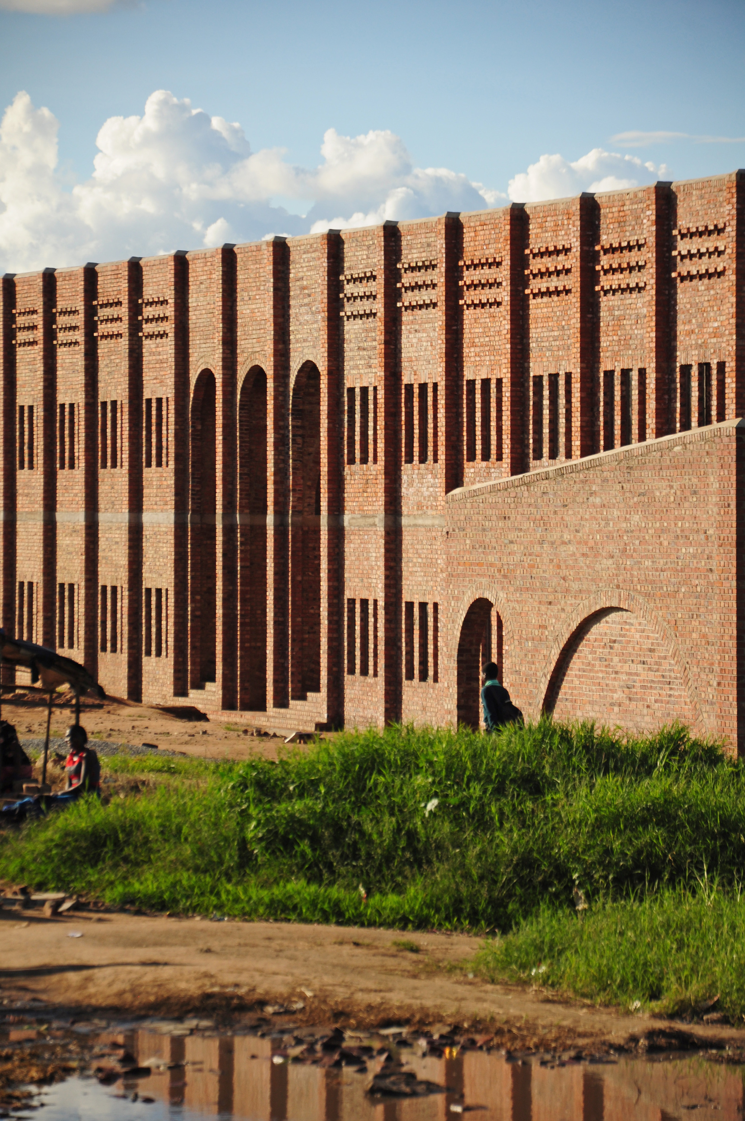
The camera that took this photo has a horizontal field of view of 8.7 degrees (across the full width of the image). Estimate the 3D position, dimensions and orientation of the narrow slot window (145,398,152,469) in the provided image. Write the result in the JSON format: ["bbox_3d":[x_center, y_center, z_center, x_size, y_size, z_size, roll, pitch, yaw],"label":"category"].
[{"bbox_3d":[-4.787,-2.768,106.037,0.150,1.504,0.430,0,1,-21],"label":"narrow slot window"}]

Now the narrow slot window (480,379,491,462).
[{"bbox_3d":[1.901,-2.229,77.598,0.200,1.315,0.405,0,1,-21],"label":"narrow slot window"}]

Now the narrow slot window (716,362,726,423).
[{"bbox_3d":[5.622,-2.413,77.016,0.200,1.440,0.445,0,1,-21],"label":"narrow slot window"}]

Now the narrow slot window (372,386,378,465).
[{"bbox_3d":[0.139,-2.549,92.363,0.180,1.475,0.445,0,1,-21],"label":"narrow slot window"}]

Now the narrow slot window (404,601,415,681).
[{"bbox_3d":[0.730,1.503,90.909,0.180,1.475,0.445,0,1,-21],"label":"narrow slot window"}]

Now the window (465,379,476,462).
[{"bbox_3d":[1.839,-2.481,86.661,0.200,1.450,0.445,0,1,-21],"label":"window"}]

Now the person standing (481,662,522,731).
[{"bbox_3d":[1.644,2.125,62.010,0.500,1.670,0.480,0,1,21],"label":"person standing"}]

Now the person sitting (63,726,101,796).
[{"bbox_3d":[-3.176,2.233,52.006,0.620,0.950,0.460,0,1,-20],"label":"person sitting"}]

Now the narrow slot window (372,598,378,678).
[{"bbox_3d":[0.163,1.487,93.367,0.150,1.495,0.430,0,1,-21],"label":"narrow slot window"}]

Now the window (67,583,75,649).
[{"bbox_3d":[-6.564,1.246,108.139,0.200,1.439,0.445,0,1,-21],"label":"window"}]

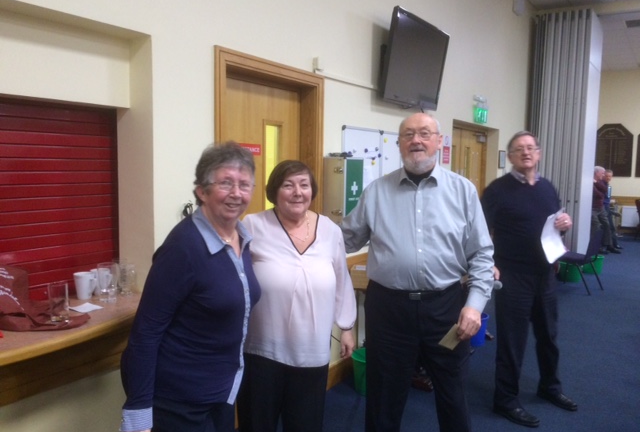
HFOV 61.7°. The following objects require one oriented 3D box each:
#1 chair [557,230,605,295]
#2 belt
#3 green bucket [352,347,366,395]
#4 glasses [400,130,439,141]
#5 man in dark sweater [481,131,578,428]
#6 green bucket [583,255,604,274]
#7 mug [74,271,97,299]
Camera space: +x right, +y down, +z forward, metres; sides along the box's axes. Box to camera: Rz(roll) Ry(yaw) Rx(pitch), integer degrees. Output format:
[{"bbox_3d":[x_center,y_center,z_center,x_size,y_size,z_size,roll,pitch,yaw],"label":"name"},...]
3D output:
[{"bbox_3d":[3.354,0.554,6.983,0.480,0.800,0.540,-4,7,-41],"label":"chair"},{"bbox_3d":[0.404,0.309,2.270,0.395,0.050,0.300,2,5,12],"label":"belt"},{"bbox_3d":[0.374,1.092,3.734,0.300,0.245,0.300,1,5,0],"label":"green bucket"},{"bbox_3d":[0.423,-0.337,2.270,0.140,0.042,0.140,3,6,21],"label":"glasses"},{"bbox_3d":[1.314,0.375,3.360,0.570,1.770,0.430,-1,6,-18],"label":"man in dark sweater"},{"bbox_3d":[4.157,0.735,8.134,0.300,0.250,0.300,4,6,33],"label":"green bucket"},{"bbox_3d":[-0.970,0.290,2.220,0.100,0.107,0.080,-2,6,-24],"label":"mug"}]

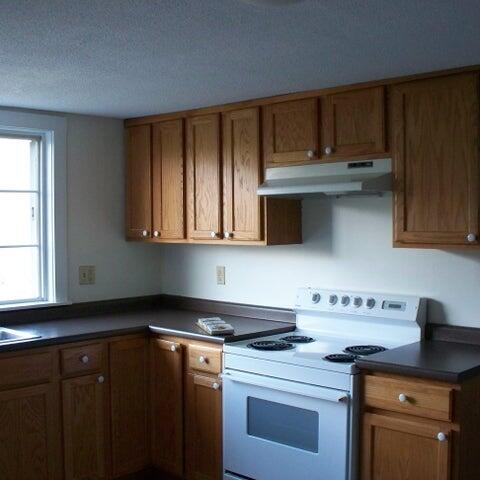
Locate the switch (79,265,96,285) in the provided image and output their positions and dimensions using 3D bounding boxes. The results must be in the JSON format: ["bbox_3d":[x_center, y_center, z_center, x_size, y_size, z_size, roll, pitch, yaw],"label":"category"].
[{"bbox_3d":[-0.953,0.222,4.177,0.008,0.117,0.118,1,2,42],"label":"switch"}]

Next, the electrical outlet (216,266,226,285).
[{"bbox_3d":[-0.122,0.226,4.239,0.072,0.117,0.008,1,2,42],"label":"electrical outlet"}]

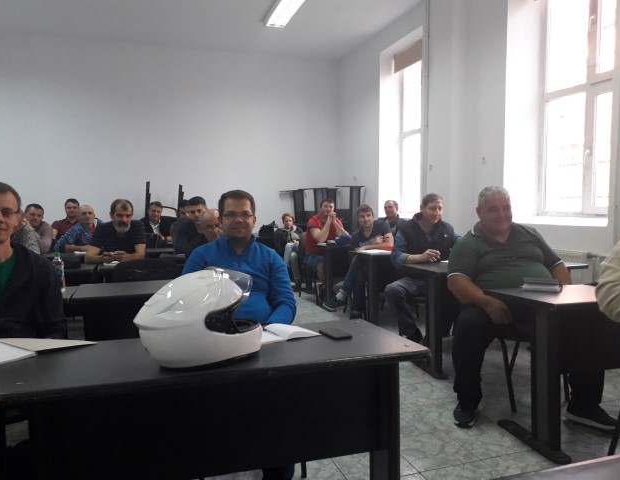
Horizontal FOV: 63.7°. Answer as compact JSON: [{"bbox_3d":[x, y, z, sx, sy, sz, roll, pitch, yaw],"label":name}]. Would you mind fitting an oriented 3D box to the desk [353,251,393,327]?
[{"bbox_3d":[1.188,0.501,5.285,1.250,0.740,0.550,-1,3,-13],"label":"desk"}]

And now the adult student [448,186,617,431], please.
[{"bbox_3d":[1.201,0.353,2.893,0.800,1.290,0.750,0,3,0],"label":"adult student"}]

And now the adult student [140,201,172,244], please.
[{"bbox_3d":[-2.119,0.140,6.967,0.520,1.310,0.800,-1,3,-14],"label":"adult student"}]

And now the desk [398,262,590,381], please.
[{"bbox_3d":[1.433,0.573,3.907,1.250,0.740,0.550,-1,3,-13],"label":"desk"}]

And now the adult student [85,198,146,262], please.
[{"bbox_3d":[-1.669,0.293,4.321,0.560,1.280,0.820,-1,3,-21],"label":"adult student"}]

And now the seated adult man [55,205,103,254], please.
[{"bbox_3d":[-2.599,0.236,5.670,0.580,1.260,0.800,-2,3,-23],"label":"seated adult man"}]

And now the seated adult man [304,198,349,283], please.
[{"bbox_3d":[0.221,0.147,6.467,0.580,1.330,0.800,0,3,-5],"label":"seated adult man"}]

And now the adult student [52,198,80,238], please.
[{"bbox_3d":[-3.129,0.153,6.617,0.540,1.330,0.800,-2,3,-23],"label":"adult student"}]

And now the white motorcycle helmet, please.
[{"bbox_3d":[-0.324,0.212,1.468,0.345,0.260,0.250,-1,3,-16],"label":"white motorcycle helmet"}]

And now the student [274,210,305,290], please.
[{"bbox_3d":[-0.334,0.165,7.770,0.500,1.160,0.800,-1,3,-6],"label":"student"}]

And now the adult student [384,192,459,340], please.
[{"bbox_3d":[0.901,0.286,4.071,0.600,1.300,0.800,0,3,-3],"label":"adult student"}]

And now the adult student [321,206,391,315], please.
[{"bbox_3d":[0.528,0.230,5.664,0.749,1.251,0.768,-1,3,3],"label":"adult student"}]

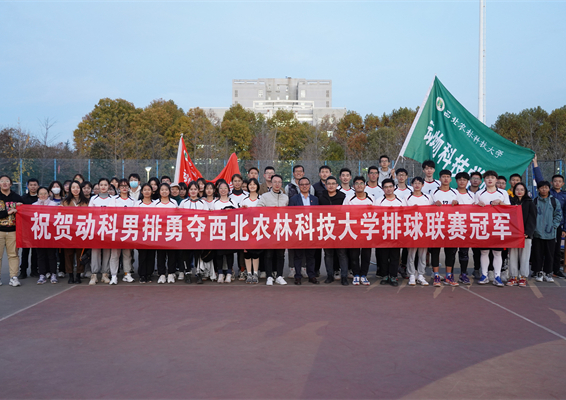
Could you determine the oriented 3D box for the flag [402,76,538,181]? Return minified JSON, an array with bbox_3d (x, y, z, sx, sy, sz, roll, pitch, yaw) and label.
[{"bbox_3d":[3.285,-1.226,8.950,2.400,1.950,0.400,0,1,9],"label":"flag"}]

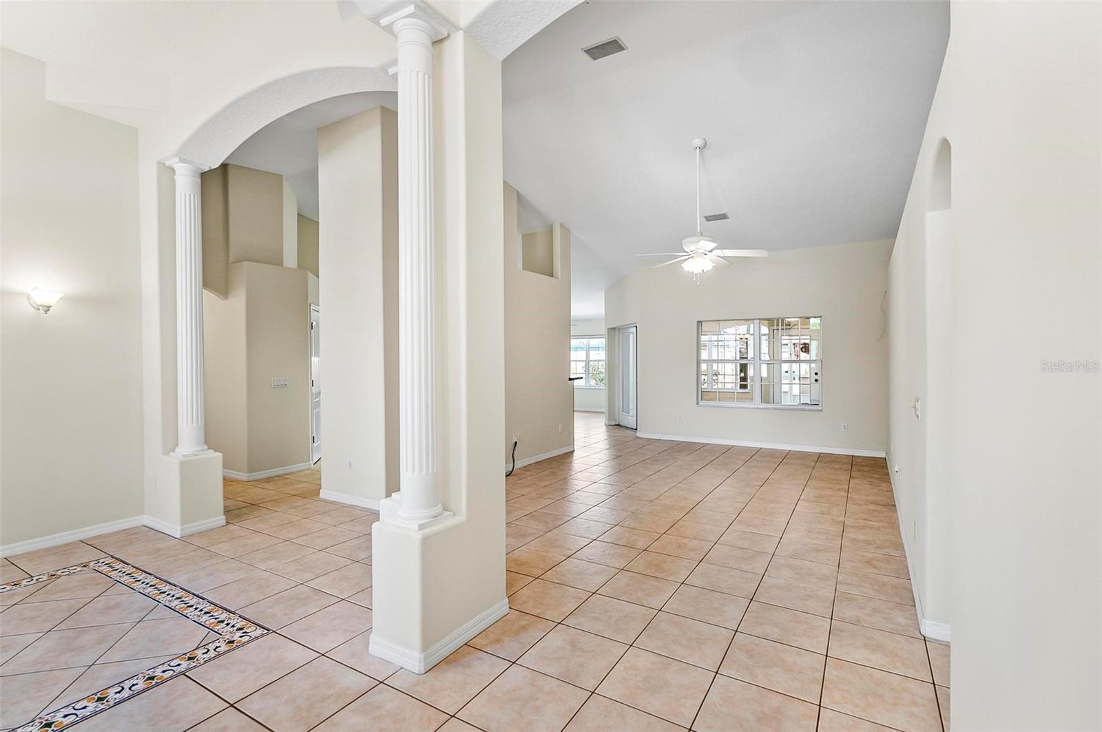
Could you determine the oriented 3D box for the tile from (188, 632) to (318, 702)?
[{"bbox_3d":[-1.375,1.394,2.276,0.400,0.012,0.400,0,1,31],"label":"tile"}]

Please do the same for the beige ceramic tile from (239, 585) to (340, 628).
[{"bbox_3d":[-1.508,1.390,2.829,0.400,0.012,0.400,0,1,31],"label":"beige ceramic tile"}]

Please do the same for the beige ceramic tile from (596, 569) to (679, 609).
[{"bbox_3d":[0.548,1.376,3.016,0.400,0.012,0.400,0,1,31],"label":"beige ceramic tile"}]

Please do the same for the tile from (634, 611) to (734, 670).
[{"bbox_3d":[0.679,1.380,2.469,0.400,0.012,0.400,0,1,31],"label":"tile"}]

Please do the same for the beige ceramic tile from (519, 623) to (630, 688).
[{"bbox_3d":[0.113,1.384,2.342,0.400,0.012,0.400,0,1,31],"label":"beige ceramic tile"}]

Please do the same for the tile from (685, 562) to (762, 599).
[{"bbox_3d":[1.113,1.370,3.137,0.400,0.010,0.400,0,1,32],"label":"tile"}]

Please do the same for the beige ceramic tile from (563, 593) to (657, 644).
[{"bbox_3d":[0.329,1.386,2.683,0.411,0.010,0.411,0,1,31],"label":"beige ceramic tile"}]

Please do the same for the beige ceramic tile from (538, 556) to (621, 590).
[{"bbox_3d":[0.196,1.376,3.226,0.400,0.010,0.400,0,1,32],"label":"beige ceramic tile"}]

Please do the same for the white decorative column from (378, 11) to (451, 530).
[{"bbox_3d":[-0.656,-0.447,2.392,0.241,2.397,0.241,0,1,31],"label":"white decorative column"}]

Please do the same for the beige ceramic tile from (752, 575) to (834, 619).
[{"bbox_3d":[1.452,1.370,2.913,0.400,0.010,0.400,0,1,32],"label":"beige ceramic tile"}]

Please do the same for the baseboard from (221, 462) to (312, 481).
[{"bbox_3d":[-3.531,1.287,6.138,0.460,0.102,0.879,0,1,31],"label":"baseboard"}]

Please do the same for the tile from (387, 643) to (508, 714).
[{"bbox_3d":[-0.456,1.389,2.208,0.400,0.012,0.400,0,1,31],"label":"tile"}]

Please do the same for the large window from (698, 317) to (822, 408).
[{"bbox_3d":[3.277,-0.039,7.796,1.881,1.400,0.100,0,1,31],"label":"large window"}]

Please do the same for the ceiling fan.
[{"bbox_3d":[1.477,-1.583,4.900,1.280,1.400,1.280,0,0,0],"label":"ceiling fan"}]

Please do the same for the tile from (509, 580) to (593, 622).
[{"bbox_3d":[-0.024,1.384,2.888,0.411,0.010,0.411,0,1,31],"label":"tile"}]

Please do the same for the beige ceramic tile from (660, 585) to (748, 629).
[{"bbox_3d":[0.898,1.382,2.813,0.411,0.010,0.411,0,1,31],"label":"beige ceramic tile"}]

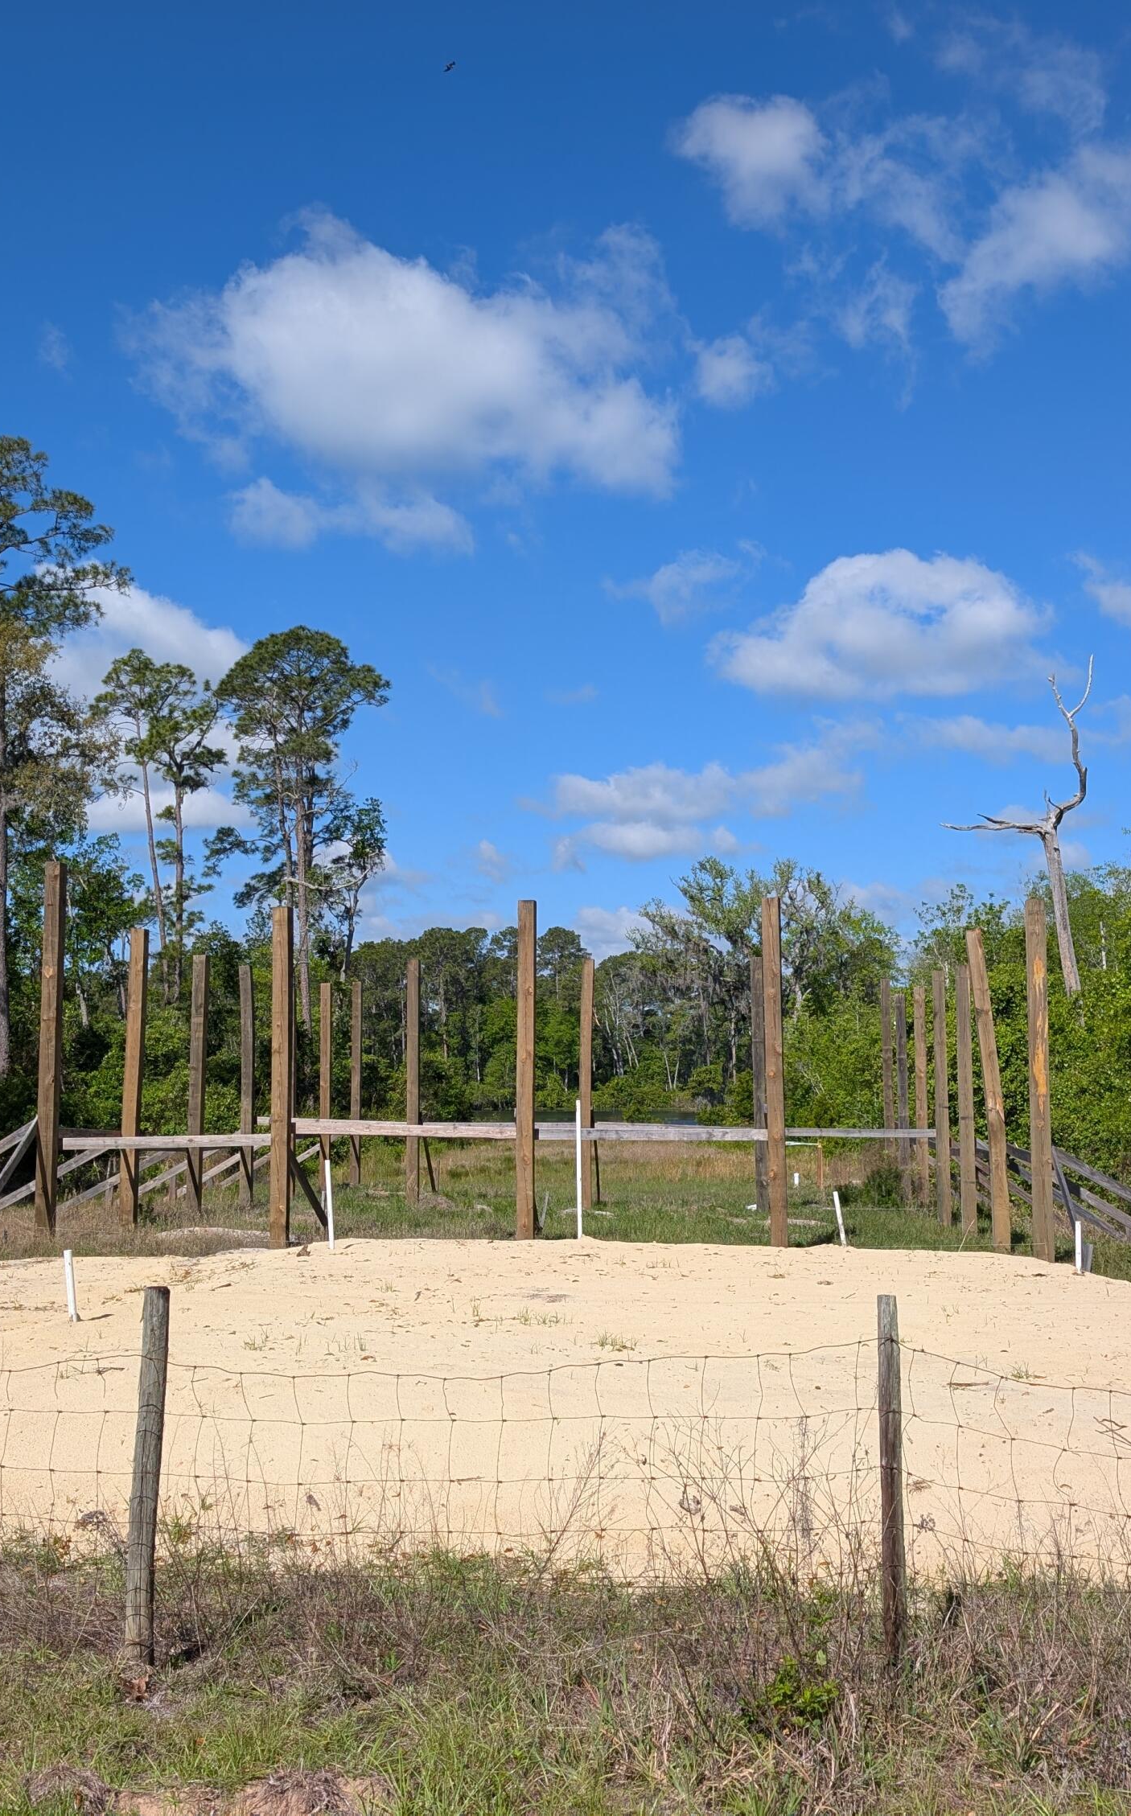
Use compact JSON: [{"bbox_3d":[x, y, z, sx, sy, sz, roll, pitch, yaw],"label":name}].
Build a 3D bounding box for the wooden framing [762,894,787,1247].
[{"bbox_3d":[2.406,1.880,19.179,0.187,3.997,0.187,-1,-6,5],"label":"wooden framing"}]

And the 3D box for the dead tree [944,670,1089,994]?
[{"bbox_3d":[12.526,-0.161,42.618,3.600,12.391,2.500,0,-6,0],"label":"dead tree"}]

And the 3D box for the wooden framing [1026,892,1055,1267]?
[{"bbox_3d":[4.605,1.639,16.277,0.150,3.554,0.150,-1,-6,5],"label":"wooden framing"}]

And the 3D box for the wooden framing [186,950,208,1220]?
[{"bbox_3d":[-4.793,2.268,21.571,0.145,3.428,0.145,-1,-6,5],"label":"wooden framing"}]

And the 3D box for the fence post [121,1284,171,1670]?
[{"bbox_3d":[-1.252,1.712,5.037,0.077,1.125,0.077,1,-6,0],"label":"fence post"}]

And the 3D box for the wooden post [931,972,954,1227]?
[{"bbox_3d":[6.127,3.112,27.238,0.187,4.144,0.187,-1,-6,5],"label":"wooden post"}]

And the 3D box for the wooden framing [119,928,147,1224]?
[{"bbox_3d":[-5.856,2.298,22.791,0.187,4.021,0.187,0,-6,6],"label":"wooden framing"}]

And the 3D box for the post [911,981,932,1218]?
[{"bbox_3d":[6.411,3.443,30.025,0.187,4.013,0.187,-1,-6,5],"label":"post"}]

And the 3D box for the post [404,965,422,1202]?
[{"bbox_3d":[-2.542,2.903,28.092,0.187,4.074,0.187,-1,-6,5],"label":"post"}]

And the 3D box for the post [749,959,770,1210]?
[{"bbox_3d":[2.721,2.473,23.379,0.145,3.585,0.145,-1,-6,5],"label":"post"}]

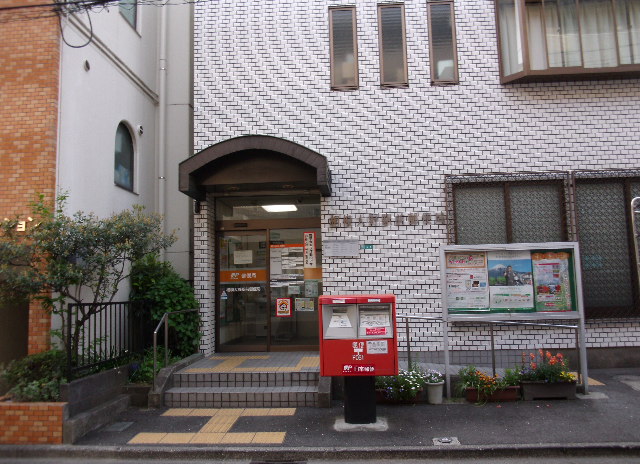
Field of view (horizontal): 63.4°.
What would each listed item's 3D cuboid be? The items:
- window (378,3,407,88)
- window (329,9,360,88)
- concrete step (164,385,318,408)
[{"bbox_3d":[1.130,-2.876,8.002,0.425,1.346,0.120,-2,-5,4],"label":"window"},{"bbox_3d":[0.387,-2.969,8.375,0.445,1.430,0.100,-2,-6,3],"label":"window"},{"bbox_3d":[-0.925,1.997,6.232,1.822,0.178,0.320,-2,-5,4],"label":"concrete step"}]

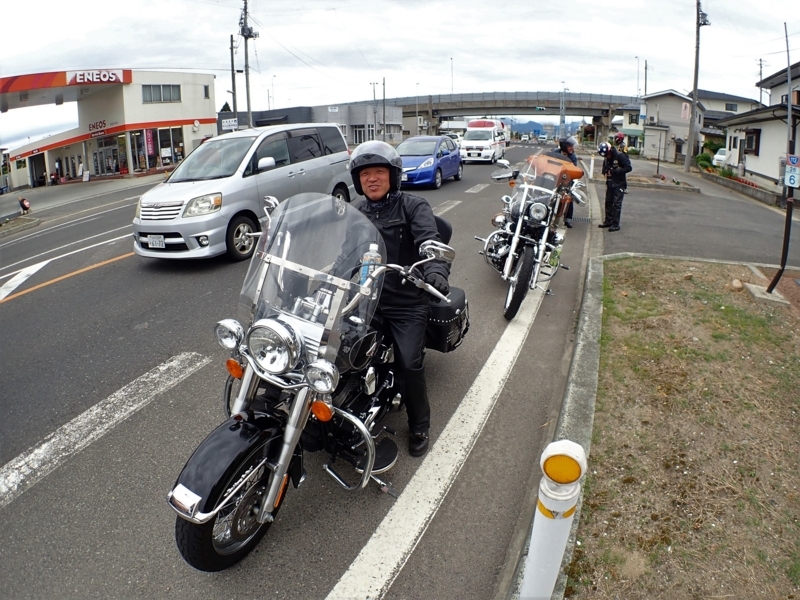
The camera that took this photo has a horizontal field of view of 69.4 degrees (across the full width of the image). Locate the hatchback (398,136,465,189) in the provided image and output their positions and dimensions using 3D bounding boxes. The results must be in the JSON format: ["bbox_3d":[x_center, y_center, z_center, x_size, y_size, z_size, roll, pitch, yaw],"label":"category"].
[{"bbox_3d":[0.780,-4.490,18.600,1.695,1.525,3.900,5,18,20],"label":"hatchback"}]

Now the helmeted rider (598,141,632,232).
[{"bbox_3d":[3.660,-1.940,9.850,0.500,1.600,0.550,-14,21,-36],"label":"helmeted rider"}]

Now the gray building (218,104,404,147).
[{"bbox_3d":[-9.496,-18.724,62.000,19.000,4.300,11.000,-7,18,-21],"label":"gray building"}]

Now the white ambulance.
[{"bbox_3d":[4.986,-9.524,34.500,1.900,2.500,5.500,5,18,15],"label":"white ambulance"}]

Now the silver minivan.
[{"bbox_3d":[-2.450,-1.930,9.750,1.720,1.850,4.600,6,18,22],"label":"silver minivan"}]

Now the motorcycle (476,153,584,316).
[{"bbox_3d":[1.260,-0.750,5.600,0.950,1.400,2.350,4,17,16],"label":"motorcycle"}]

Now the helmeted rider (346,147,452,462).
[{"bbox_3d":[-0.040,-0.050,3.000,0.720,1.580,0.700,5,18,19],"label":"helmeted rider"}]

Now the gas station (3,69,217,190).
[{"bbox_3d":[-20.500,-10.900,36.800,12.500,6.400,13.500,11,20,34],"label":"gas station"}]

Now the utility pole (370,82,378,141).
[{"bbox_3d":[-2.596,-19.522,60.000,0.600,6.000,0.350,0,17,0],"label":"utility pole"}]

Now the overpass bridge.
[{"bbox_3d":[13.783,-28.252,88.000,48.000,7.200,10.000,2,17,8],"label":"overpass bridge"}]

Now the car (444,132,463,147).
[{"bbox_3d":[5.200,-15.500,57.000,1.700,1.500,4.100,3,17,15],"label":"car"}]

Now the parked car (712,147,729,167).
[{"bbox_3d":[25.662,-11.020,45.000,3.500,1.550,1.500,-10,20,-30],"label":"parked car"}]

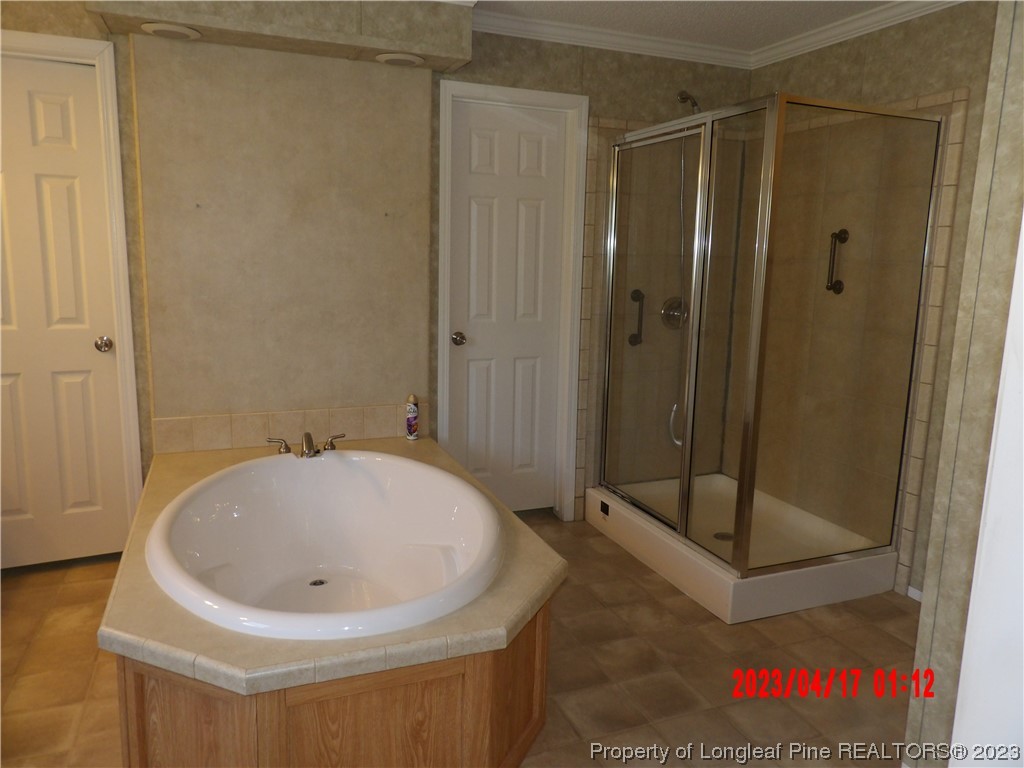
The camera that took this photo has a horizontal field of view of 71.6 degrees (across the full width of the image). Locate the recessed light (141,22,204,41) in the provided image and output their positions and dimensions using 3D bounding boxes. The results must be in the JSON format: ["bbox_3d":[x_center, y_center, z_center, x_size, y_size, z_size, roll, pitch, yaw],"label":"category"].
[{"bbox_3d":[-1.271,-1.312,2.656,0.207,0.021,0.207,-3,11,-21],"label":"recessed light"}]

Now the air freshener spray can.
[{"bbox_3d":[-0.461,0.152,3.303,0.053,0.207,0.053,1,10,0],"label":"air freshener spray can"}]

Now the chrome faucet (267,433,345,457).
[{"bbox_3d":[-0.862,0.254,2.989,0.315,0.088,0.184,-3,11,-21],"label":"chrome faucet"}]

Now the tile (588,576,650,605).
[{"bbox_3d":[0.452,0.879,2.988,0.210,0.010,0.210,-3,11,-21],"label":"tile"}]

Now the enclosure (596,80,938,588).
[{"bbox_3d":[1.068,-0.245,3.278,0.794,1.782,1.142,-3,11,-21],"label":"enclosure"}]

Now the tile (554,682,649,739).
[{"bbox_3d":[0.277,1.013,2.203,0.210,0.010,0.210,-3,11,-21],"label":"tile"}]

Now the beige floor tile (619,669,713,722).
[{"bbox_3d":[0.488,1.003,2.286,0.210,0.010,0.210,-3,11,-21],"label":"beige floor tile"}]

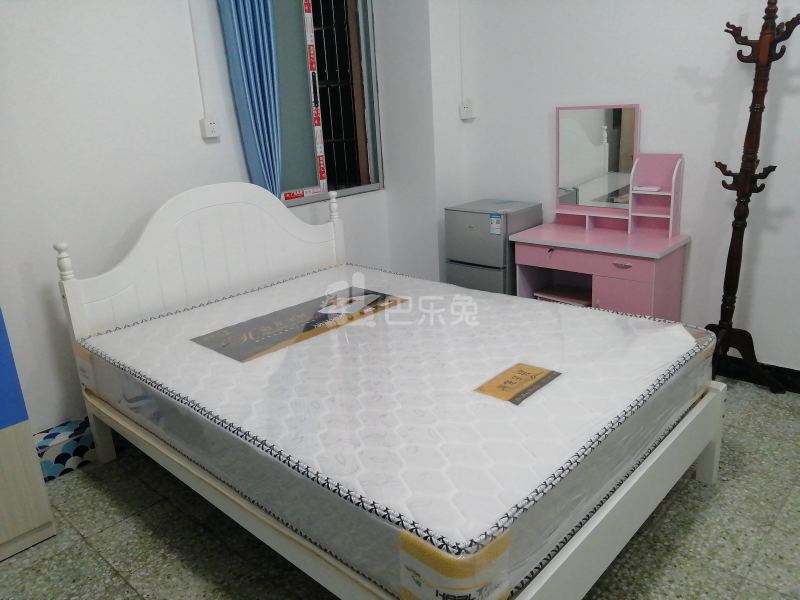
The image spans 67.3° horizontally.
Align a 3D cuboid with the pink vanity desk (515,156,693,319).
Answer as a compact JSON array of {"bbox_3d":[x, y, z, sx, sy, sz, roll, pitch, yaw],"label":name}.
[{"bbox_3d":[1.026,-0.190,3.199,0.817,1.124,0.396,13,24,42],"label":"pink vanity desk"}]

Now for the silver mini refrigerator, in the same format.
[{"bbox_3d":[0.573,-0.151,3.653,0.426,0.834,0.416,13,24,42],"label":"silver mini refrigerator"}]

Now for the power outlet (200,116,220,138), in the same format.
[{"bbox_3d":[-0.880,-0.798,2.789,0.037,0.085,0.085,13,24,42],"label":"power outlet"}]

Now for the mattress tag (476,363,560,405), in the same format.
[{"bbox_3d":[0.368,0.253,1.852,0.149,0.004,0.257,13,24,42],"label":"mattress tag"}]

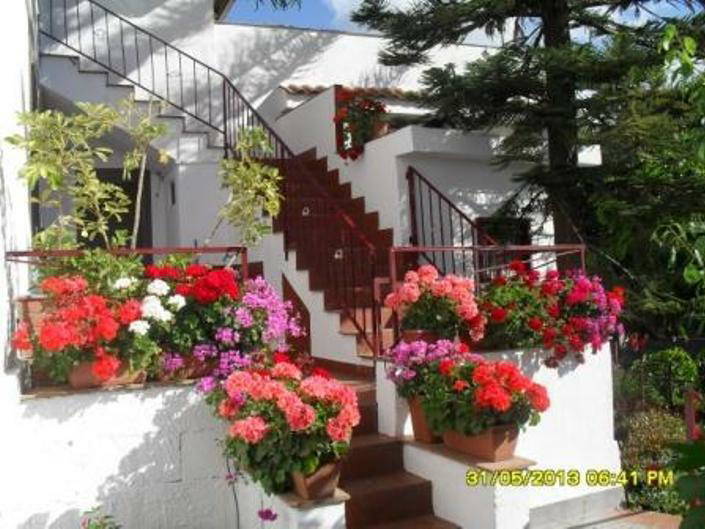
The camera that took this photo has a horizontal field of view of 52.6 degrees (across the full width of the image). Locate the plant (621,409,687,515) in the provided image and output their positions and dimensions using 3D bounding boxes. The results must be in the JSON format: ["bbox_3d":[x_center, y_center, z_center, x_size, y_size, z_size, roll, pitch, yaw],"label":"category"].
[{"bbox_3d":[2.232,1.456,5.300,0.356,0.749,0.391,-1,-6,-20],"label":"plant"}]

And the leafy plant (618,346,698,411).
[{"bbox_3d":[2.749,1.018,6.400,0.546,0.555,0.546,-1,-6,-20],"label":"leafy plant"}]

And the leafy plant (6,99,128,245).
[{"bbox_3d":[-1.579,-0.443,3.950,0.596,0.856,0.537,-1,-6,-20],"label":"leafy plant"}]

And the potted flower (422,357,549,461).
[{"bbox_3d":[0.712,0.772,3.880,0.568,0.531,0.624,-1,-6,-20],"label":"potted flower"}]

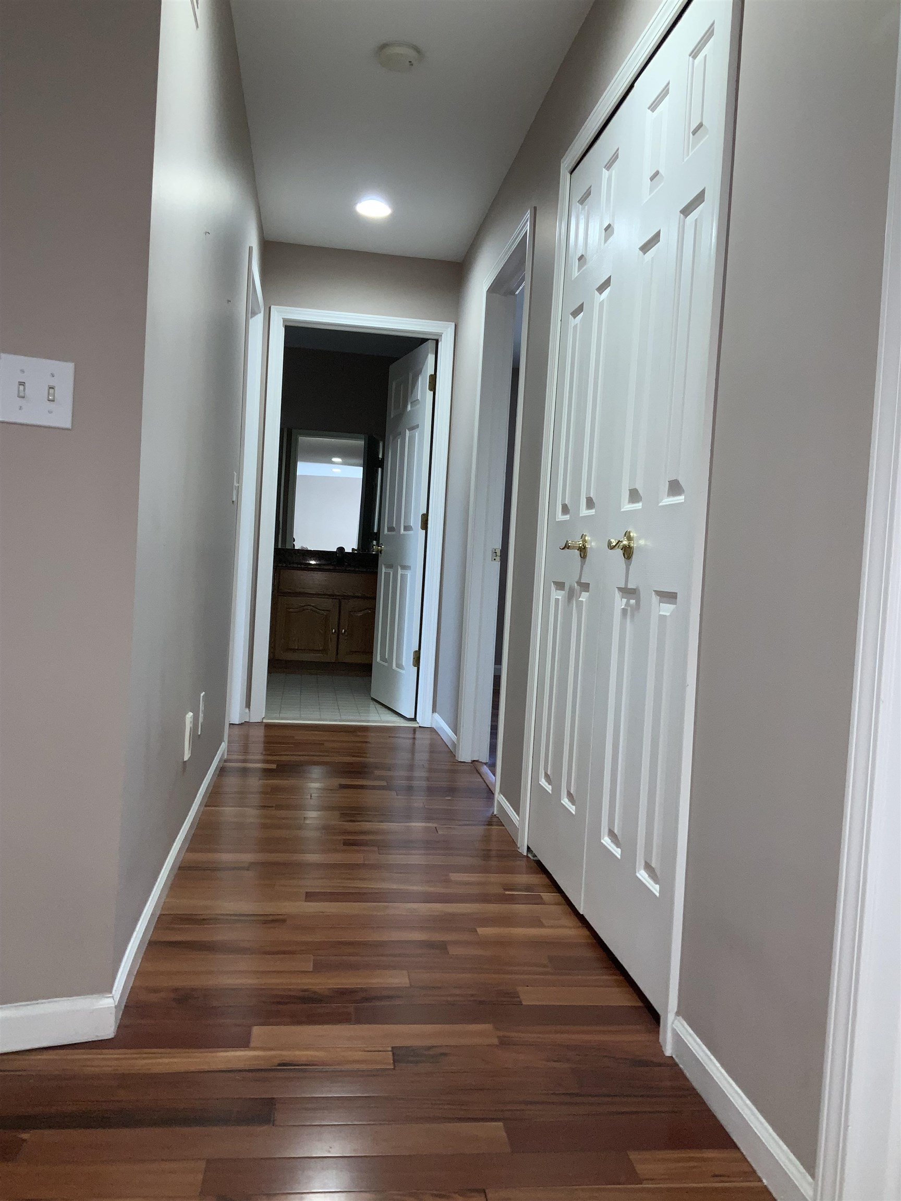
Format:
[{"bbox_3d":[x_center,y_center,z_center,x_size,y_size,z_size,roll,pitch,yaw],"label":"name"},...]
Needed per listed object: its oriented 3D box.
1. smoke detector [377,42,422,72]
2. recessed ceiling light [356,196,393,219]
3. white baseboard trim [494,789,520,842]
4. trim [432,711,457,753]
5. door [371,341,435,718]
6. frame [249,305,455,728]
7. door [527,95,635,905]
[{"bbox_3d":[-0.157,-1.671,3.108,0.137,0.036,0.137,3,2,-8],"label":"smoke detector"},{"bbox_3d":[-0.342,-1.747,4.497,0.165,0.020,0.165,3,2,-8],"label":"recessed ceiling light"},{"bbox_3d":[0.200,0.726,3.363,0.016,0.074,0.390,3,2,-8],"label":"white baseboard trim"},{"bbox_3d":[-0.022,0.653,4.921,0.016,0.074,0.780,3,2,-8],"label":"trim"},{"bbox_3d":[-0.283,-0.392,5.782,0.042,2.020,0.790,2,2,-18],"label":"door"},{"bbox_3d":[-0.511,-0.411,5.257,0.950,2.118,0.130,3,2,-8],"label":"frame"},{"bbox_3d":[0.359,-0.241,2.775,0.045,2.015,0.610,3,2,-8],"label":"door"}]

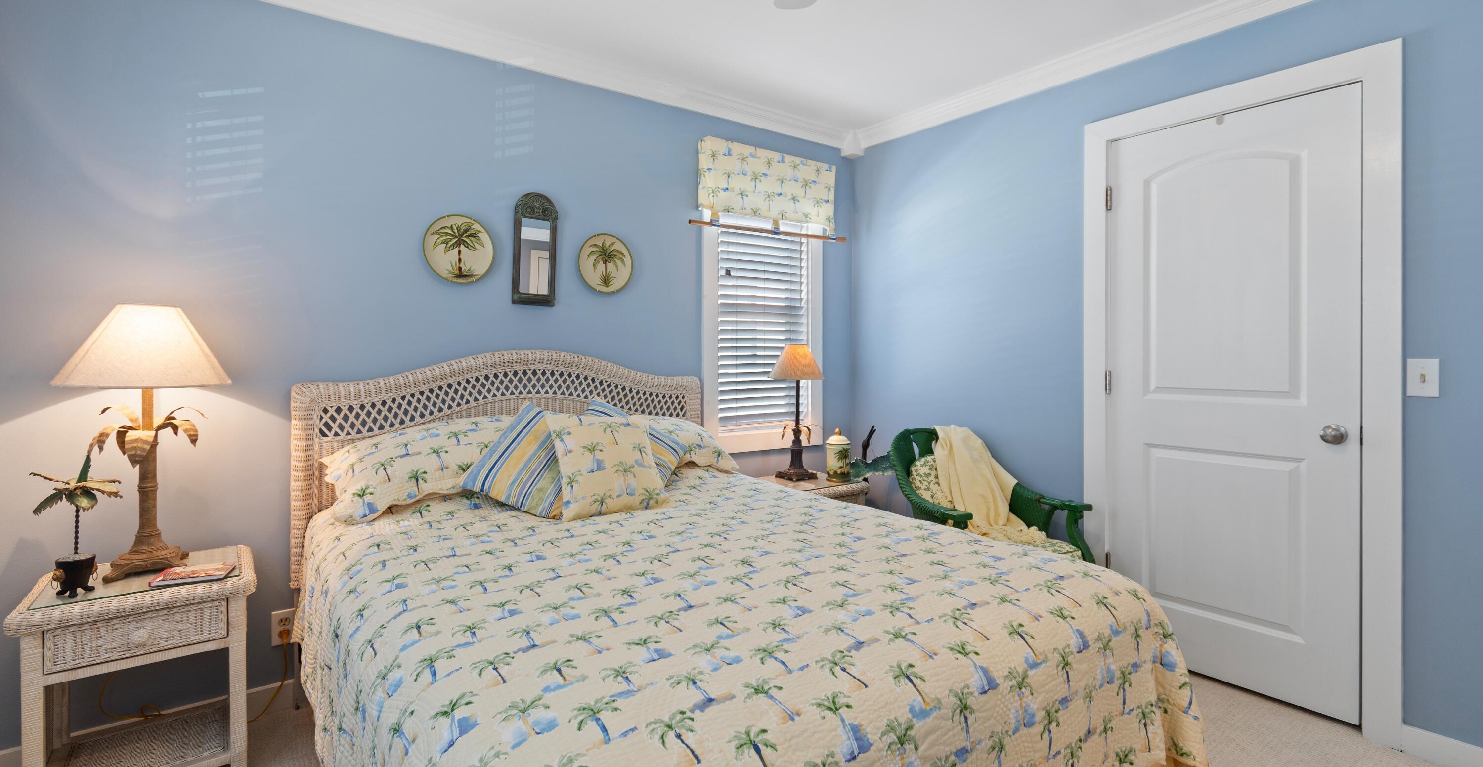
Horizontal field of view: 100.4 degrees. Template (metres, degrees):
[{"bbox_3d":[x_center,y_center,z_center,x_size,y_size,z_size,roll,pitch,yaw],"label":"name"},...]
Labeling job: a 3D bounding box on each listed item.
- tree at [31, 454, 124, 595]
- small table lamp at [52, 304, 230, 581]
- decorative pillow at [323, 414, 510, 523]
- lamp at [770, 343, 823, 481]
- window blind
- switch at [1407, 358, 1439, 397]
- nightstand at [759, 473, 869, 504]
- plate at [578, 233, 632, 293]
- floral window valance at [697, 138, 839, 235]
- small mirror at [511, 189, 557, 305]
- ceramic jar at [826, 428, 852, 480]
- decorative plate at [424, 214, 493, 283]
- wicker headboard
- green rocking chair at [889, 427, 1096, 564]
[{"bbox_3d":[-1.766,0.374,1.644,0.193,0.365,0.183,-1,2,-36],"label":"tree"},{"bbox_3d":[-1.645,0.156,1.712,0.360,0.730,0.360,-1,2,-35],"label":"small table lamp"},{"bbox_3d":[-0.992,0.266,2.079,0.690,0.420,0.180,-1,-37,-35],"label":"decorative pillow"},{"bbox_3d":[0.286,0.147,3.192,0.274,0.690,0.274,-1,1,0],"label":"lamp"},{"bbox_3d":[0.119,-0.345,3.203,0.580,1.170,0.055,-1,2,-35],"label":"window blind"},{"bbox_3d":[2.043,-0.017,1.851,0.012,0.115,0.071,-1,2,-40],"label":"switch"},{"bbox_3d":[0.307,0.783,3.150,0.477,0.573,0.411,-1,2,-36],"label":"nightstand"},{"bbox_3d":[-0.603,-0.536,2.763,0.261,0.266,0.028,-1,2,-36],"label":"plate"},{"bbox_3d":[0.147,-0.977,3.137,0.810,0.370,0.100,-1,2,-35],"label":"floral window valance"},{"bbox_3d":[-0.865,-0.562,2.582,0.183,0.462,0.030,-1,2,-36],"label":"small mirror"},{"bbox_3d":[0.462,0.336,2.930,0.118,0.250,0.118,0,1,0],"label":"ceramic jar"},{"bbox_3d":[-1.103,-0.526,2.418,0.261,0.264,0.028,-1,2,-36],"label":"decorative plate"},{"bbox_3d":[-0.859,0.265,2.542,1.624,0.792,0.076,-1,2,-36],"label":"wicker headboard"},{"bbox_3d":[0.982,0.633,2.640,0.650,0.840,0.770,-1,2,-21],"label":"green rocking chair"}]

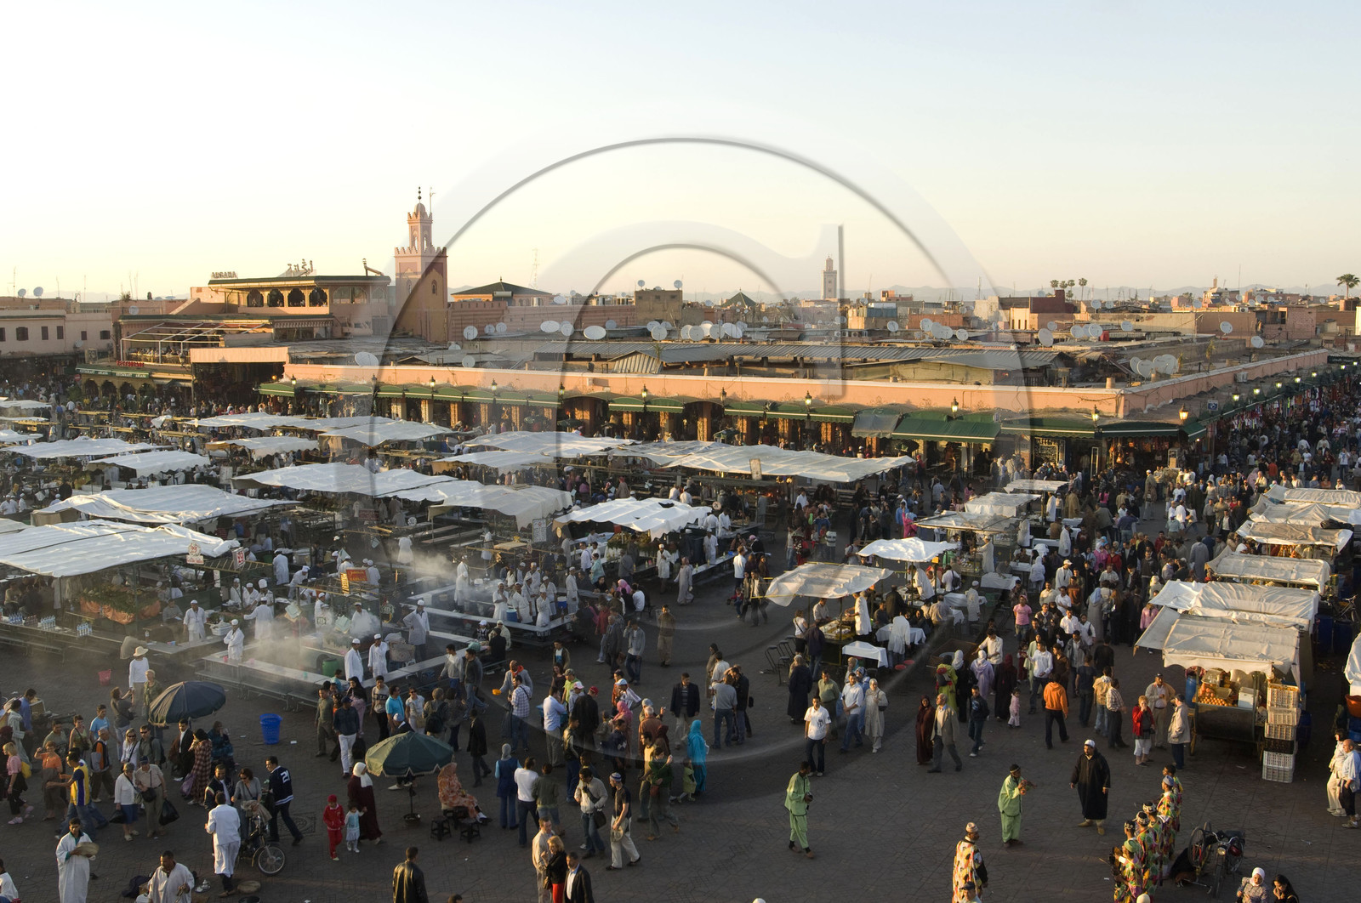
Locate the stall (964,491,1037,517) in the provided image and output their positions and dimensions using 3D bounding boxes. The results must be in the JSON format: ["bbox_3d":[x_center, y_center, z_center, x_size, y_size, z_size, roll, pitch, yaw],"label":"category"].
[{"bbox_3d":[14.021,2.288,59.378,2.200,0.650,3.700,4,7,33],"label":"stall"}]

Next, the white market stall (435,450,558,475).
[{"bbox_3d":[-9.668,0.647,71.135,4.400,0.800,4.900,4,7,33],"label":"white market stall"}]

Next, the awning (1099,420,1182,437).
[{"bbox_3d":[26.148,-1.286,77.200,4.900,0.950,1.100,-1,6,-12],"label":"awning"}]

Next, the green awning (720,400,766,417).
[{"bbox_3d":[4.322,-2.729,86.096,2.950,0.950,0.950,4,8,35],"label":"green awning"}]

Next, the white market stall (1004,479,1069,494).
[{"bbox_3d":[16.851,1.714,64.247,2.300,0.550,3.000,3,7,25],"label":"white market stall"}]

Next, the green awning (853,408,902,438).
[{"bbox_3d":[12.388,-1.680,85.289,3.050,1.500,1.400,4,7,33],"label":"green awning"}]

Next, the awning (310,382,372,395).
[{"bbox_3d":[-28.030,-5.063,112.297,6.700,0.950,0.900,4,7,33],"label":"awning"}]

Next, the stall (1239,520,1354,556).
[{"bbox_3d":[20.510,3.883,45.536,3.400,2.600,2.200,4,7,33],"label":"stall"}]

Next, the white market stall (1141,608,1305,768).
[{"bbox_3d":[12.242,5.442,31.020,3.050,2.650,2.300,4,7,33],"label":"white market stall"}]

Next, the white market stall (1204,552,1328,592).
[{"bbox_3d":[17.009,4.561,39.323,3.200,2.600,2.100,4,7,33],"label":"white market stall"}]

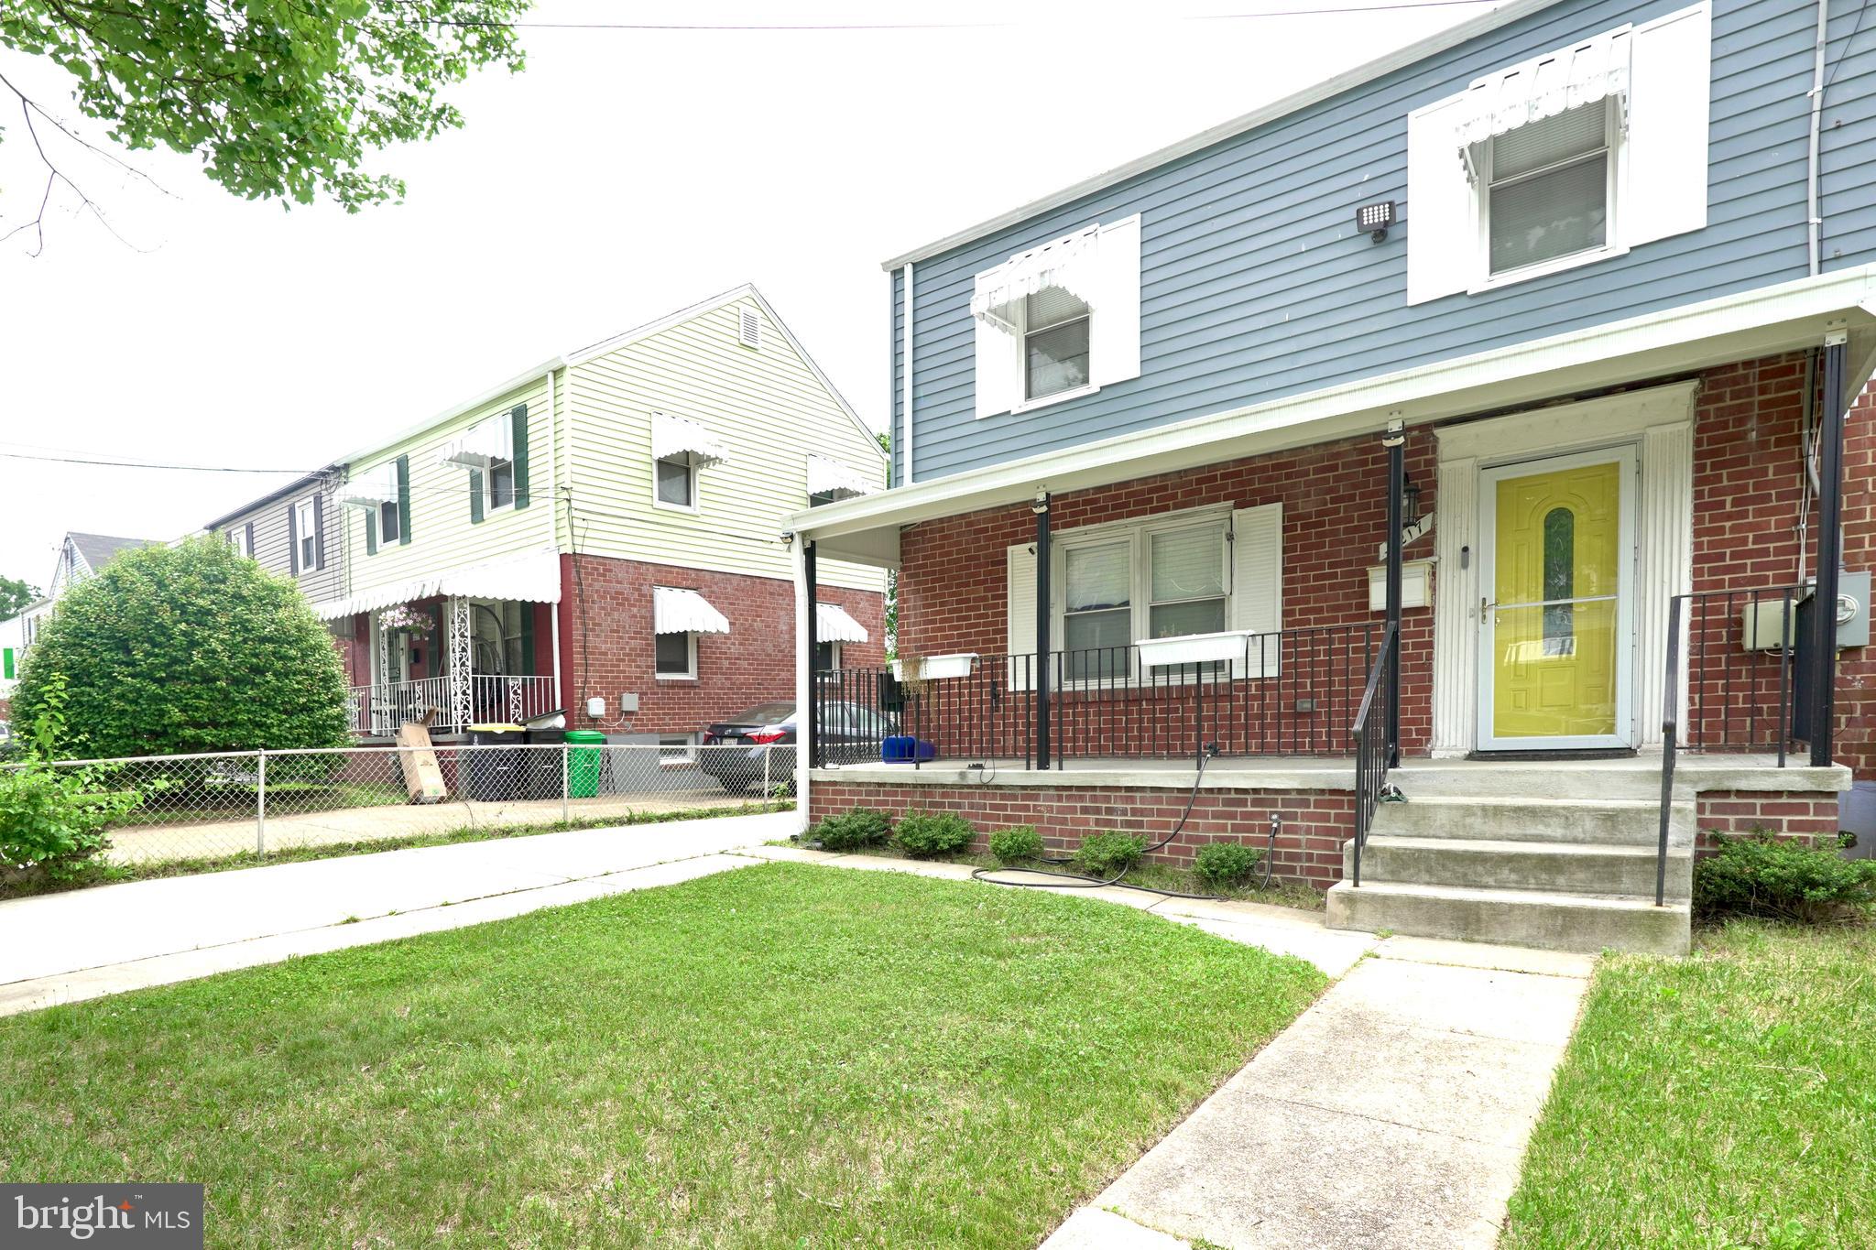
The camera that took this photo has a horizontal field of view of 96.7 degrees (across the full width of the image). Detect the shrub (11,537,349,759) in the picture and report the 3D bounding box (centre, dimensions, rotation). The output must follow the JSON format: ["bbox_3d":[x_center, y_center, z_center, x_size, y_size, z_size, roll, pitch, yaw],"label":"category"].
[{"bbox_3d":[-9.950,0.600,11.250,3.500,3.450,3.400,-4,-6,37],"label":"shrub"}]

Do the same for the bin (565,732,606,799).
[{"bbox_3d":[-5.000,1.980,11.800,0.530,0.940,0.570,3,-6,-35],"label":"bin"}]

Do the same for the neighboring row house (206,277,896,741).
[{"bbox_3d":[-9.600,-1.300,18.000,14.200,8.700,8.300,-4,-6,36],"label":"neighboring row house"}]

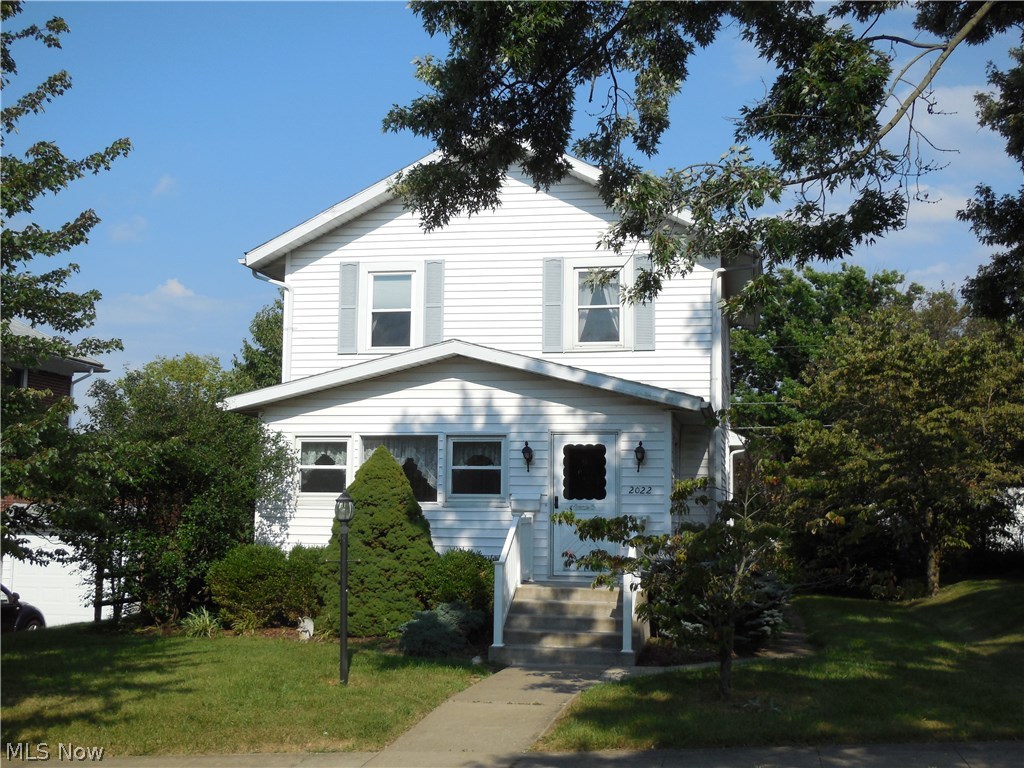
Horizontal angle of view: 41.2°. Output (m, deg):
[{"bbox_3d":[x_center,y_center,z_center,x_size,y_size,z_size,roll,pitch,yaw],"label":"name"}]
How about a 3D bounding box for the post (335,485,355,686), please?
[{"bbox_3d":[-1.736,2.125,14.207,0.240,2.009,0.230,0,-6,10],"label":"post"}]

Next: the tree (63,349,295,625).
[{"bbox_3d":[-4.982,1.554,20.515,3.407,3.999,3.200,0,-6,10],"label":"tree"}]

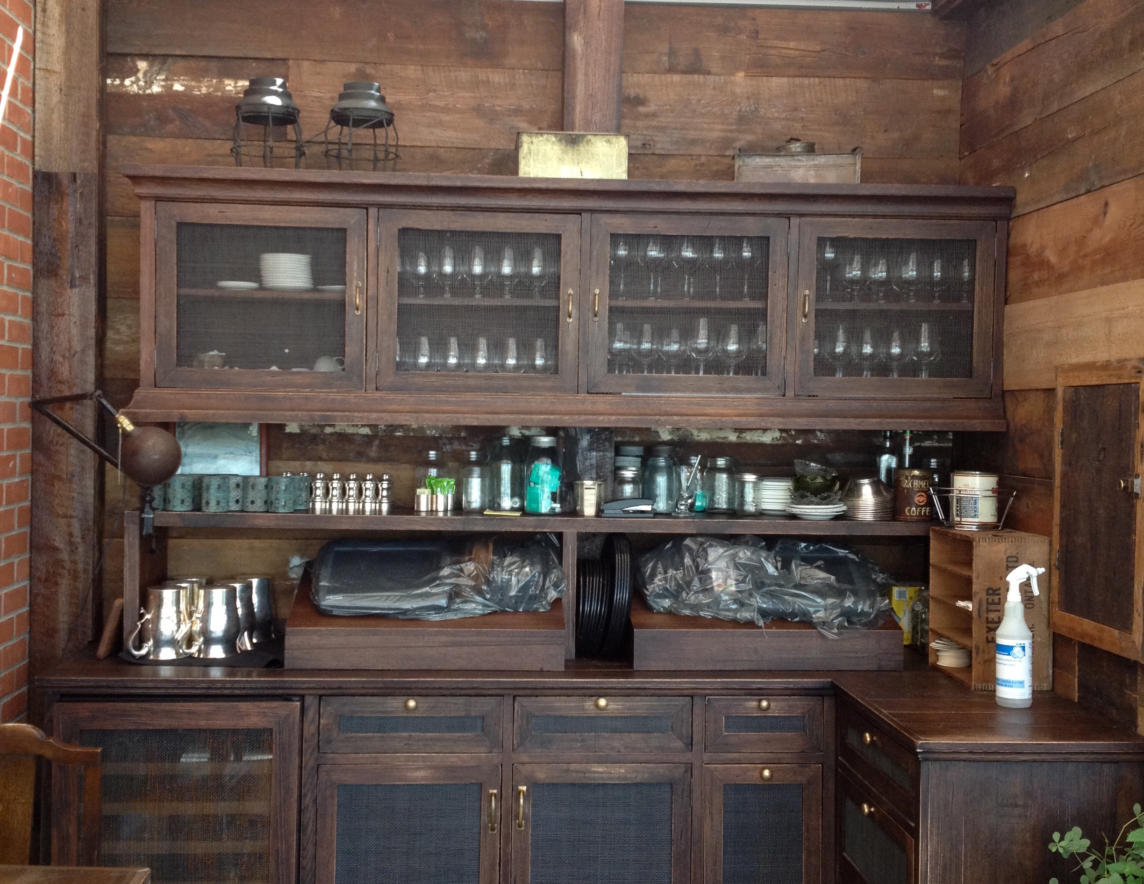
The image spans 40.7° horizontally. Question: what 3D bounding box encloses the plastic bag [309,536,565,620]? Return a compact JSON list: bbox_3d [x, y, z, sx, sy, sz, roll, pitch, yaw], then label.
[{"bbox_3d":[-0.373,0.369,4.301,0.699,0.208,0.340,1,1,-4],"label":"plastic bag"}]

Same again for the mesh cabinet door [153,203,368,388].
[{"bbox_3d":[-0.832,-0.387,4.148,0.556,0.490,0.040,1,1,-4],"label":"mesh cabinet door"}]

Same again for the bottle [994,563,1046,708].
[{"bbox_3d":[1.070,0.459,3.678,0.115,0.336,0.084,1,1,-4],"label":"bottle"}]

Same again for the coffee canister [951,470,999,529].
[{"bbox_3d":[1.096,0.162,4.189,0.122,0.146,0.122,1,1,-4],"label":"coffee canister"}]

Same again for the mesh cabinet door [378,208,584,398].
[{"bbox_3d":[-0.246,-0.369,4.088,0.534,0.476,0.028,1,1,-4],"label":"mesh cabinet door"}]

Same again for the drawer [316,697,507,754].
[{"bbox_3d":[-0.421,0.718,4.104,0.461,0.146,0.348,1,1,-4],"label":"drawer"}]

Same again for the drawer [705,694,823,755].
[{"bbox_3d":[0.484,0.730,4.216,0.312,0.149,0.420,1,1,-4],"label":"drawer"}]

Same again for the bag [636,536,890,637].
[{"bbox_3d":[0.541,0.387,4.319,0.725,0.234,0.380,1,1,-4],"label":"bag"}]

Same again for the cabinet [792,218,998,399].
[{"bbox_3d":[0.883,-0.371,4.441,0.556,0.486,0.358,1,1,-4],"label":"cabinet"}]

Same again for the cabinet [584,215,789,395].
[{"bbox_3d":[0.298,-0.375,4.395,0.556,0.485,0.400,1,1,-4],"label":"cabinet"}]

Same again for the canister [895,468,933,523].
[{"bbox_3d":[0.973,0.149,4.392,0.107,0.142,0.107,1,1,-4],"label":"canister"}]

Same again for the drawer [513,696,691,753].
[{"bbox_3d":[0.068,0.723,4.139,0.460,0.145,0.348,1,1,-4],"label":"drawer"}]

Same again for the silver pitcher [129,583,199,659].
[{"bbox_3d":[-1.123,0.485,4.211,0.171,0.191,0.118,1,1,-4],"label":"silver pitcher"}]

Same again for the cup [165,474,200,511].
[{"bbox_3d":[-1.083,0.143,4.269,0.079,0.095,0.079,1,1,0],"label":"cup"}]

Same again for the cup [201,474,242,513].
[{"bbox_3d":[-0.985,0.144,4.270,0.078,0.097,0.078,1,1,0],"label":"cup"}]

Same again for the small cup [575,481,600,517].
[{"bbox_3d":[0.049,0.160,4.308,0.082,0.096,0.082,1,1,0],"label":"small cup"}]

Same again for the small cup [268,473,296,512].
[{"bbox_3d":[-0.803,0.146,4.268,0.073,0.098,0.073,1,1,-4],"label":"small cup"}]

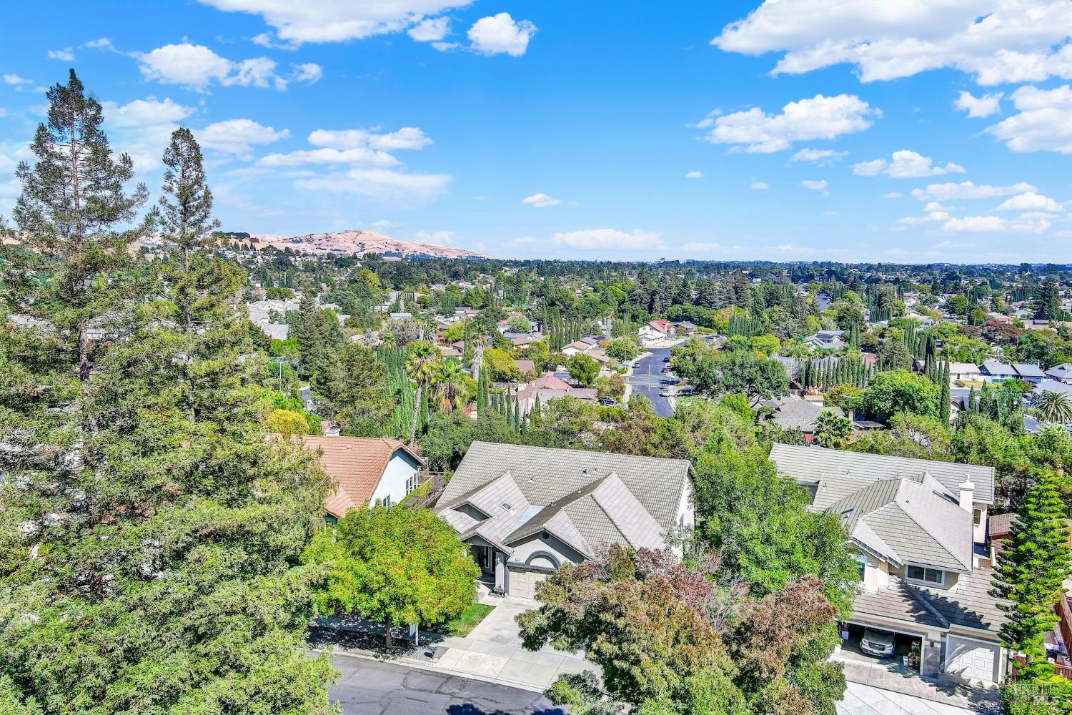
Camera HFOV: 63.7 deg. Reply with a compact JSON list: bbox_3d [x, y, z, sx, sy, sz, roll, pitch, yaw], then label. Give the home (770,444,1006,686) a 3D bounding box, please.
[{"bbox_3d":[22.962,12.030,59.112,17.217,7.718,25.034,4,7,28],"label":"home"}]

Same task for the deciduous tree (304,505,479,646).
[{"bbox_3d":[-9.060,13.651,52.930,10.400,8.500,10.400,0,6,0],"label":"deciduous tree"}]

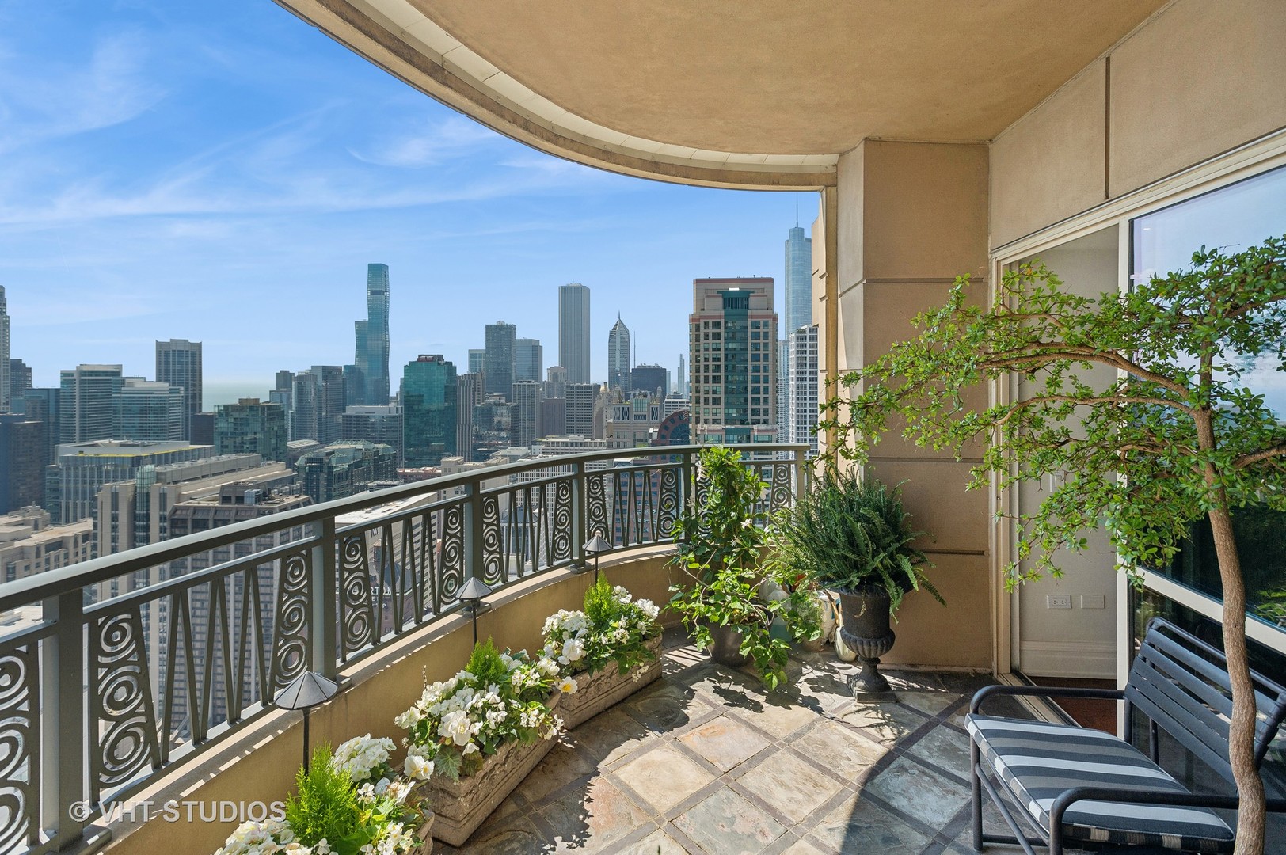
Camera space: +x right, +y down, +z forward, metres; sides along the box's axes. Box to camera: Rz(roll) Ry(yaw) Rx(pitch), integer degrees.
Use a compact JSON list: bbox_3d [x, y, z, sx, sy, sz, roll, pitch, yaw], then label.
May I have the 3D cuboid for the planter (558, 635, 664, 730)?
[{"bbox_3d":[-0.185,1.164,2.879,0.210,0.205,0.615,3,4,41],"label":"planter"}]

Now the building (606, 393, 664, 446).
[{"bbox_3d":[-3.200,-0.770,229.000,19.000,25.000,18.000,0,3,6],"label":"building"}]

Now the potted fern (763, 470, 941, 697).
[{"bbox_3d":[0.985,0.725,2.880,0.780,1.070,0.720,0,3,0],"label":"potted fern"}]

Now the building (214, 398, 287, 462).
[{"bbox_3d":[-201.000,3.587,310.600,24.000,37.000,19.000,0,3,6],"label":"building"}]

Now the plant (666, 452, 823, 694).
[{"bbox_3d":[0.540,0.670,3.240,0.770,1.120,0.700,0,3,0],"label":"plant"}]

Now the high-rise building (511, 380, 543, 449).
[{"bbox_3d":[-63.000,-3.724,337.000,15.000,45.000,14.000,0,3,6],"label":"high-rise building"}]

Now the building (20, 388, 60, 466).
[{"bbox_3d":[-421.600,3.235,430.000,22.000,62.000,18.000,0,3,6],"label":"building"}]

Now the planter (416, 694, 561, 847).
[{"bbox_3d":[-0.562,1.212,2.253,0.210,0.205,0.598,1,3,23],"label":"planter"}]

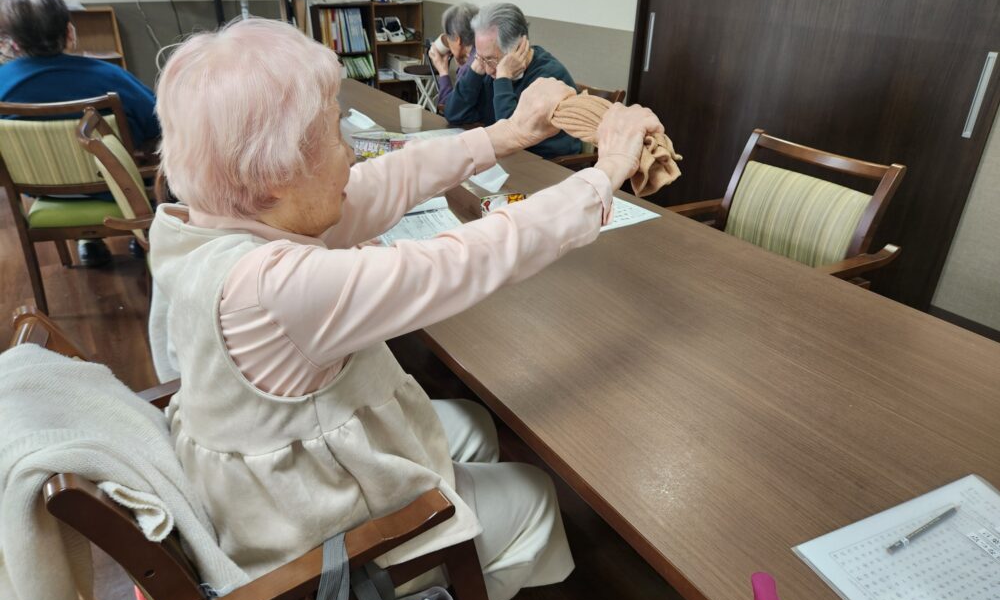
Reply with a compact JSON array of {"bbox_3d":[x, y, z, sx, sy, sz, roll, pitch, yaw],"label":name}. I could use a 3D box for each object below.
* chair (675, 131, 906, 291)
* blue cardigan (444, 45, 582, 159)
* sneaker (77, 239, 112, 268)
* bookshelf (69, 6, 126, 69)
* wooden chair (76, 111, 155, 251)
[{"bbox_3d":[0.715,-0.015,2.017,0.560,0.830,0.580,-16,32,-29],"label":"chair"},{"bbox_3d":[0.065,-0.748,2.646,0.500,0.540,0.520,22,34,34],"label":"blue cardigan"},{"bbox_3d":[-1.929,-0.257,3.167,0.100,0.100,0.260,-22,35,-36],"label":"sneaker"},{"bbox_3d":[-2.850,-1.549,4.675,0.420,0.890,0.290,-16,32,-29],"label":"bookshelf"},{"bbox_3d":[-1.079,-0.250,2.401,0.560,0.830,0.570,-12,30,-23],"label":"wooden chair"}]

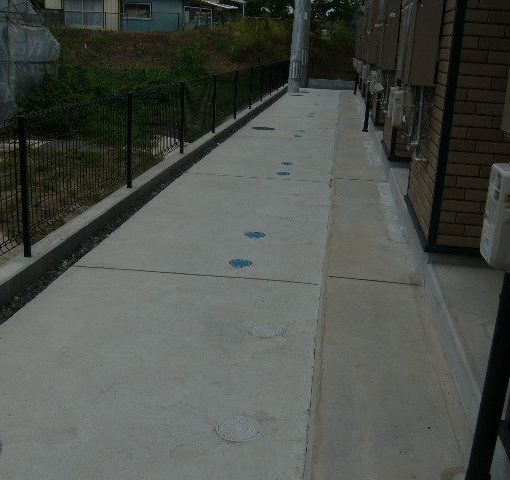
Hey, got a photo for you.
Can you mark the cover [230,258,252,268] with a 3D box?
[{"bbox_3d":[-0.099,0.169,4.470,0.158,0.020,0.158,4,17,7],"label":"cover"}]

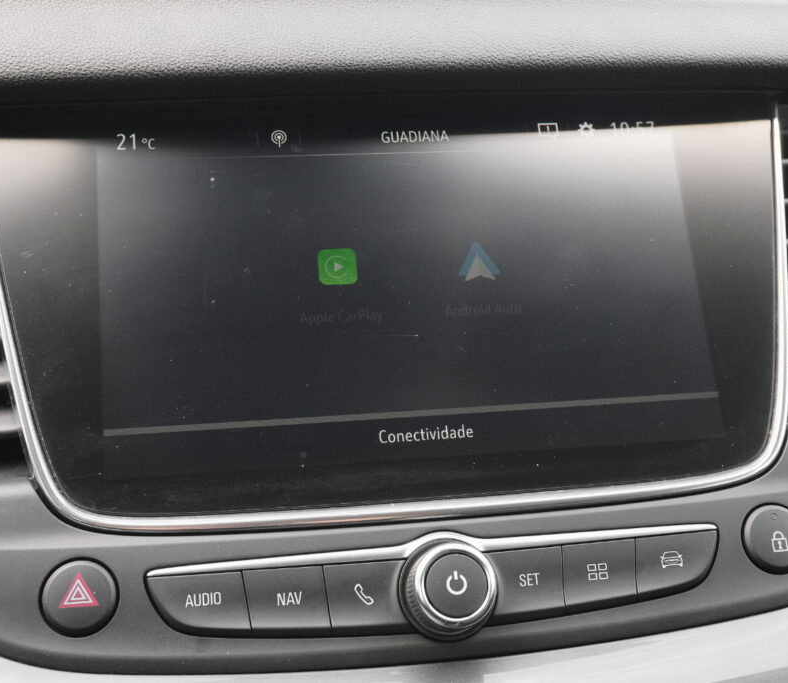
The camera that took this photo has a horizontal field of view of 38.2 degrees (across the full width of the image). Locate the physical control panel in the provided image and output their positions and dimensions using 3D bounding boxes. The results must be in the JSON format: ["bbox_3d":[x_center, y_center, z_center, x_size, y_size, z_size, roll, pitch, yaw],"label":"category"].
[{"bbox_3d":[0.015,0.062,0.293,0.154,0.029,0.017,-3,-26,-9],"label":"physical control panel"}]

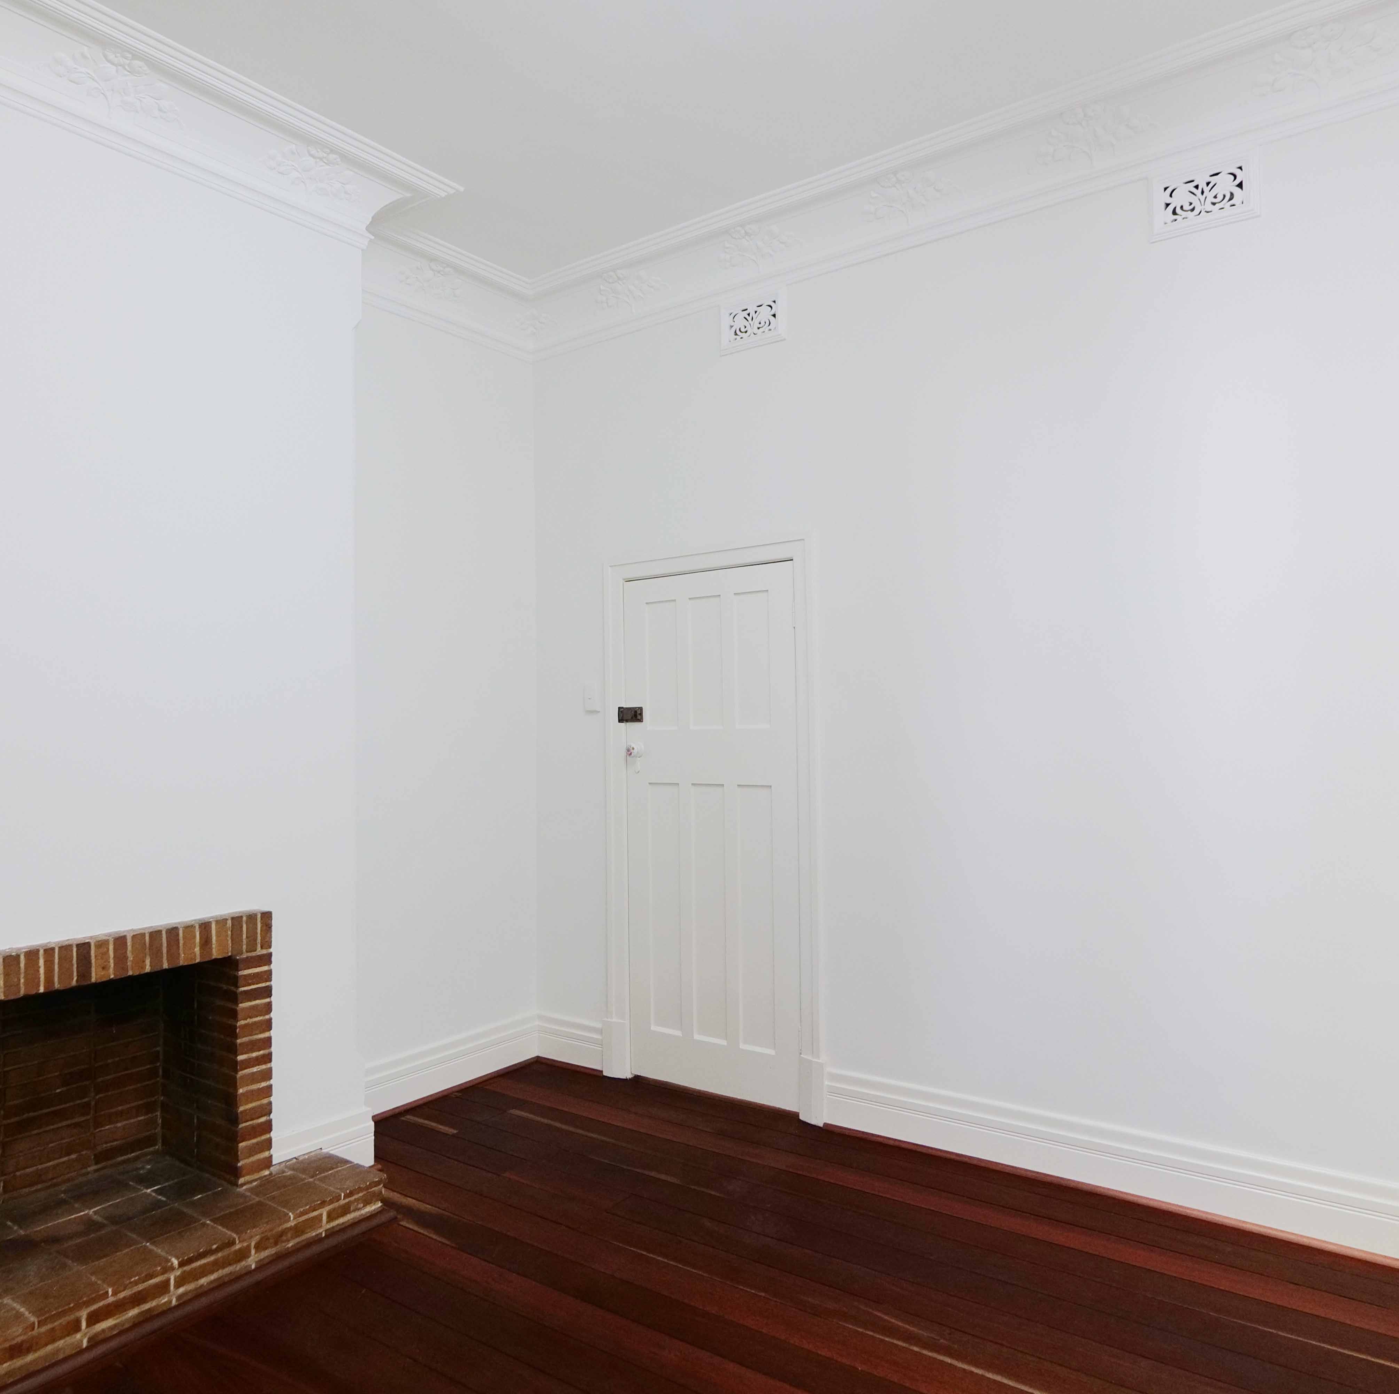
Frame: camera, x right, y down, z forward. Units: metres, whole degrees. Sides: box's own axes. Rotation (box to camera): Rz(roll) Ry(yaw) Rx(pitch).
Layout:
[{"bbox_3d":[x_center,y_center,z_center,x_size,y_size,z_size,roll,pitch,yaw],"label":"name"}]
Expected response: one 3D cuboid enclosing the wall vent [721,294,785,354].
[{"bbox_3d":[0.193,-1.417,3.740,0.280,0.180,0.025,-2,-1,34],"label":"wall vent"}]

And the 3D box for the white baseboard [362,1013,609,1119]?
[{"bbox_3d":[-0.862,1.484,3.887,0.370,0.185,0.990,-2,-1,39],"label":"white baseboard"}]

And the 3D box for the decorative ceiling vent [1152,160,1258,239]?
[{"bbox_3d":[1.465,-1.454,2.867,0.280,0.180,0.025,-2,-1,34],"label":"decorative ceiling vent"}]

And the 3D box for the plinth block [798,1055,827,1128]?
[{"bbox_3d":[0.413,1.417,3.562,0.103,0.229,0.040,-2,-1,34],"label":"plinth block"}]

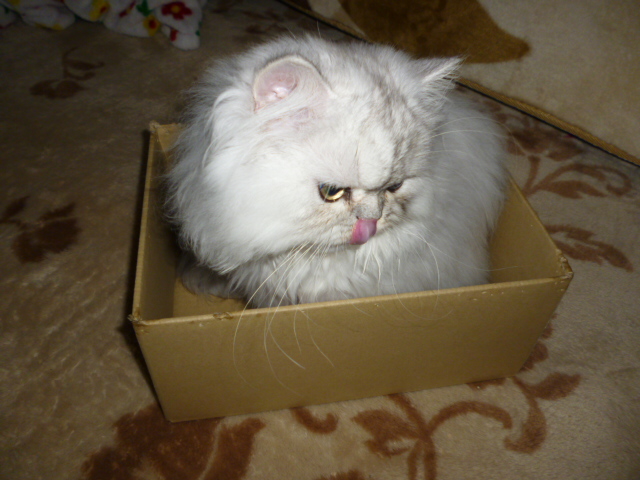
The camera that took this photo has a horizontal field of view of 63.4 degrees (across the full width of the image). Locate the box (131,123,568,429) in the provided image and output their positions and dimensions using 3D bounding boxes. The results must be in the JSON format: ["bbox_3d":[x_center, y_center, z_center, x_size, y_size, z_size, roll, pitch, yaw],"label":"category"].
[{"bbox_3d":[0.011,0.007,0.549,0.350,0.157,0.267,-5,45,-8],"label":"box"}]

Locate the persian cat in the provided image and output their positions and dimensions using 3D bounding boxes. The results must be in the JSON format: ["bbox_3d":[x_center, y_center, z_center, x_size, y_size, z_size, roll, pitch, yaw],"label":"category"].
[{"bbox_3d":[0.012,-0.051,0.511,0.301,0.273,0.238,5,44,2],"label":"persian cat"}]

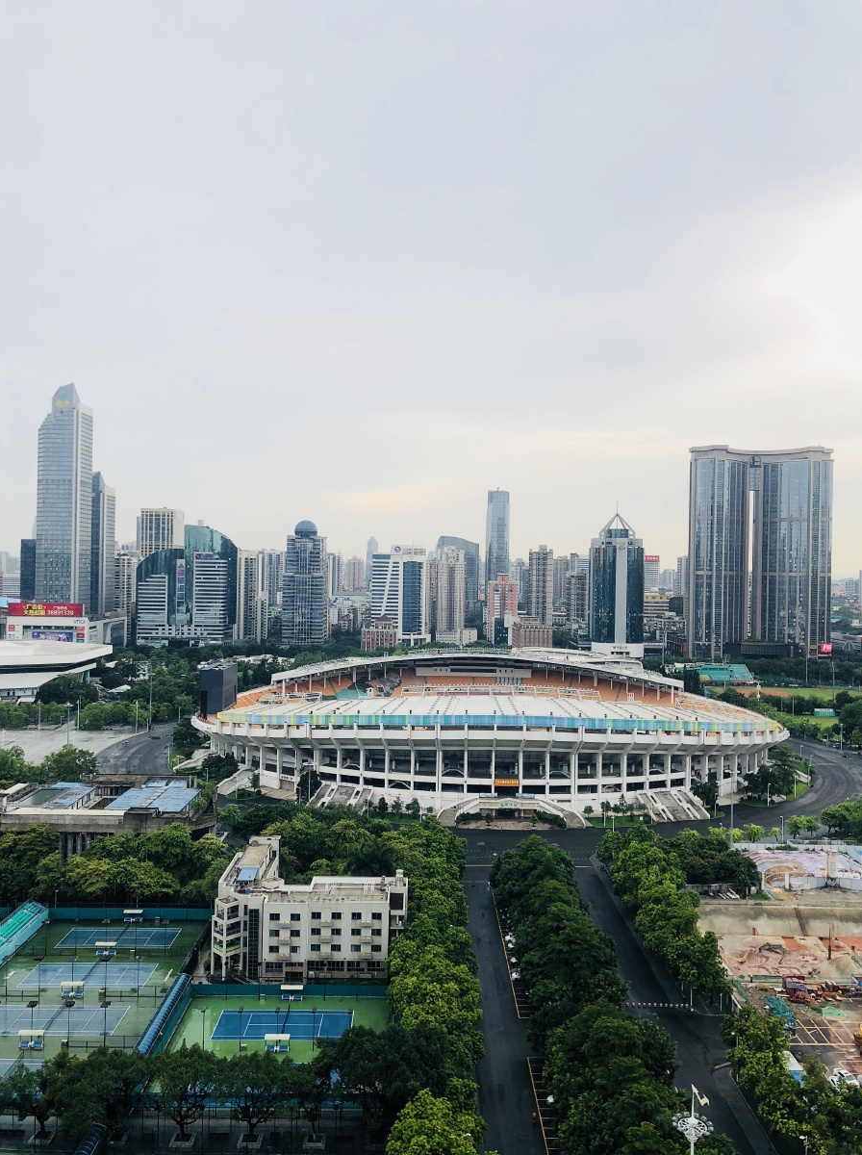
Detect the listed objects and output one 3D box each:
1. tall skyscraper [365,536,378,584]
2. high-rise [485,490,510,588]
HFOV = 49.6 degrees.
[{"bbox_3d":[-185.920,-23.460,2996.490,38.300,217.900,38.000,1,0,-1],"label":"tall skyscraper"},{"bbox_3d":[93.960,-19.870,1324.250,33.700,207.500,35.000,1,0,-1],"label":"high-rise"}]

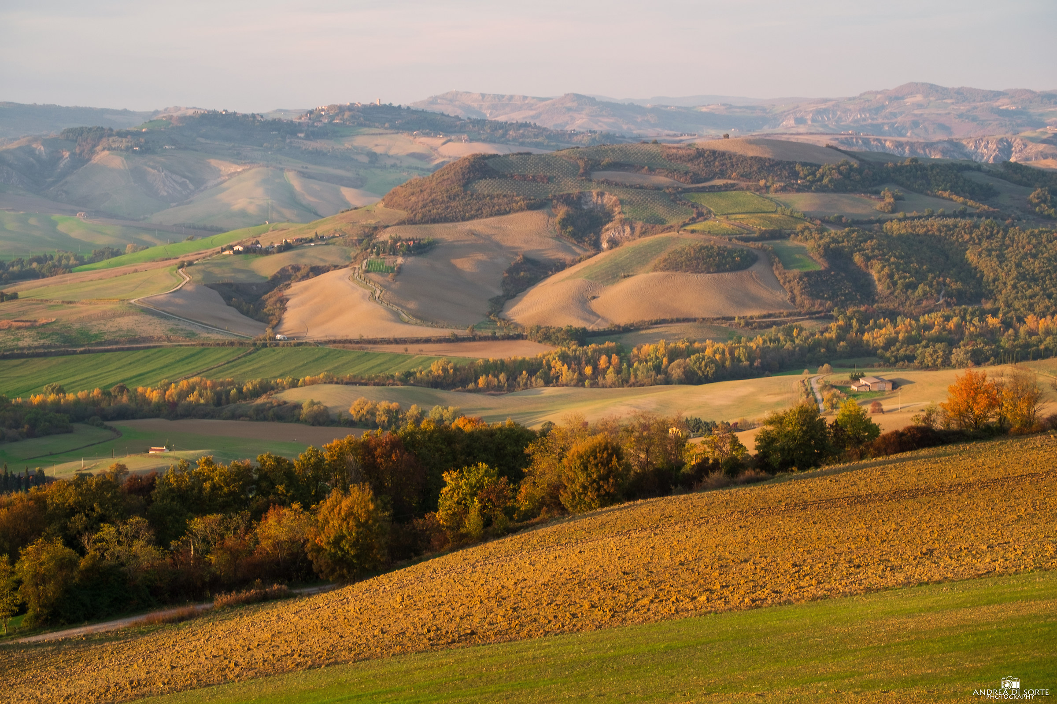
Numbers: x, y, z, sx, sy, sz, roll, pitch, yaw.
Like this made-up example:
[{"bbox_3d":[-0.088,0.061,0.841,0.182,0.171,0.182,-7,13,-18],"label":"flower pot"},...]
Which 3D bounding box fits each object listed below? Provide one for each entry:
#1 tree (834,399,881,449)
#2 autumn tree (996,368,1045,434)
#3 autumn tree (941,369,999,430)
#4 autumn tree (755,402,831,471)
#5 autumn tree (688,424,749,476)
[{"bbox_3d":[32.586,7.155,218.000,4.743,4.875,4.506,0,6,0],"label":"tree"},{"bbox_3d":[52.894,5.156,237.000,5.245,6.995,4.983,0,6,0],"label":"autumn tree"},{"bbox_3d":[47.115,5.068,235.000,6.170,6.464,5.862,0,6,0],"label":"autumn tree"},{"bbox_3d":[25.206,8.074,210.000,7.168,6.361,6.810,0,6,0],"label":"autumn tree"},{"bbox_3d":[17.819,9.123,207.000,5.746,4.748,5.458,0,6,0],"label":"autumn tree"}]

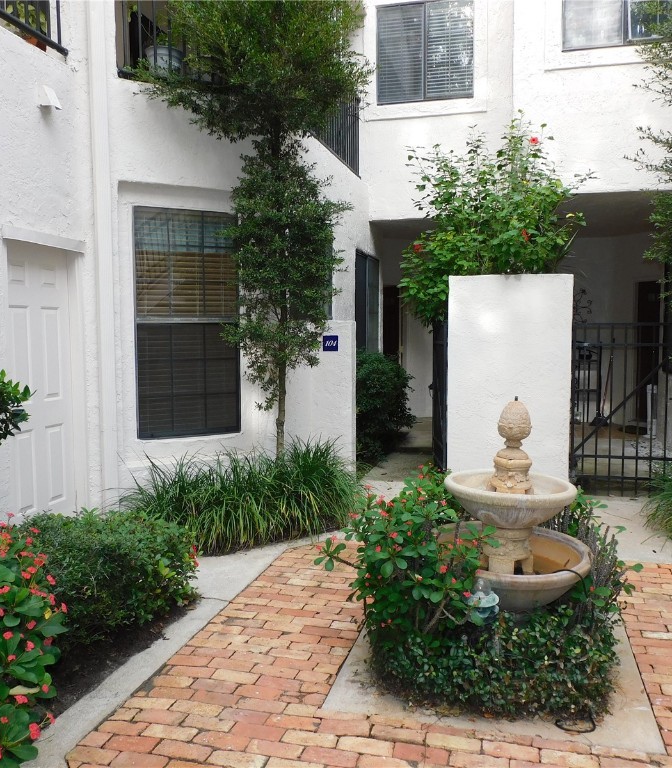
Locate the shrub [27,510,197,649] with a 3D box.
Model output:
[{"bbox_3d":[-1.284,0.979,3.819,0.840,0.500,0.860,1,5,15],"label":"shrub"}]

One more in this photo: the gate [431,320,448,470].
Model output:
[{"bbox_3d":[1.030,0.151,7.077,0.050,1.470,0.800,0,5,-1],"label":"gate"}]

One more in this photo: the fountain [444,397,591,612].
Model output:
[{"bbox_3d":[0.818,0.631,3.279,0.680,1.120,0.680,1,5,15],"label":"fountain"}]

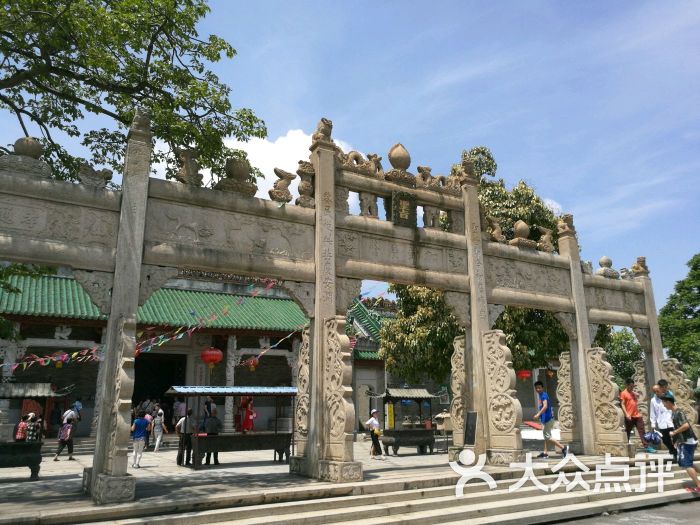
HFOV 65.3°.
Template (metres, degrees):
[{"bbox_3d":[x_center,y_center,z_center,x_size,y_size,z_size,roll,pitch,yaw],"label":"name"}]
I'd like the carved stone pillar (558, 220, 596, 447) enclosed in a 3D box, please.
[{"bbox_3d":[5.656,1.602,13.659,0.420,6.050,0.440,8,-18,-29],"label":"carved stone pillar"}]

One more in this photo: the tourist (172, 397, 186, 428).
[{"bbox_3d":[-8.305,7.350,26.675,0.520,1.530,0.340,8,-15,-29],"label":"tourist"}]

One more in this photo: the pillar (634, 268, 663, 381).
[{"bbox_3d":[8.707,2.688,15.695,0.340,5.050,0.340,8,-17,-30],"label":"pillar"}]

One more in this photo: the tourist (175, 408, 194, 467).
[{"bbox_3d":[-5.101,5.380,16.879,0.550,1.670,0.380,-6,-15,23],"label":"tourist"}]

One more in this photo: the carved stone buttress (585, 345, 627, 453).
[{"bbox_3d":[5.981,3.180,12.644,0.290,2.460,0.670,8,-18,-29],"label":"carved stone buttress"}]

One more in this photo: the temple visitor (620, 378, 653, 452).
[{"bbox_3d":[6.781,3.621,12.922,0.600,1.710,0.500,-7,-15,29],"label":"temple visitor"}]

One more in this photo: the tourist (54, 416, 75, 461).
[{"bbox_3d":[-9.489,5.854,18.148,0.550,1.350,0.500,4,-14,-17],"label":"tourist"}]

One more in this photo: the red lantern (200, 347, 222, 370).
[{"bbox_3d":[-6.012,4.189,23.700,0.930,1.040,0.930,8,-15,-29],"label":"red lantern"}]

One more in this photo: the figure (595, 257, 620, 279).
[{"bbox_3d":[6.475,0.134,13.756,0.680,0.540,0.420,8,-15,-29],"label":"figure"}]

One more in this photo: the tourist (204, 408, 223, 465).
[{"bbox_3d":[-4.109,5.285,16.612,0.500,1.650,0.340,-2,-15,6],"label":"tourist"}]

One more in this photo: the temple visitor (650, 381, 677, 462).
[{"bbox_3d":[6.757,3.465,11.750,0.480,1.630,0.420,14,-22,-43],"label":"temple visitor"}]

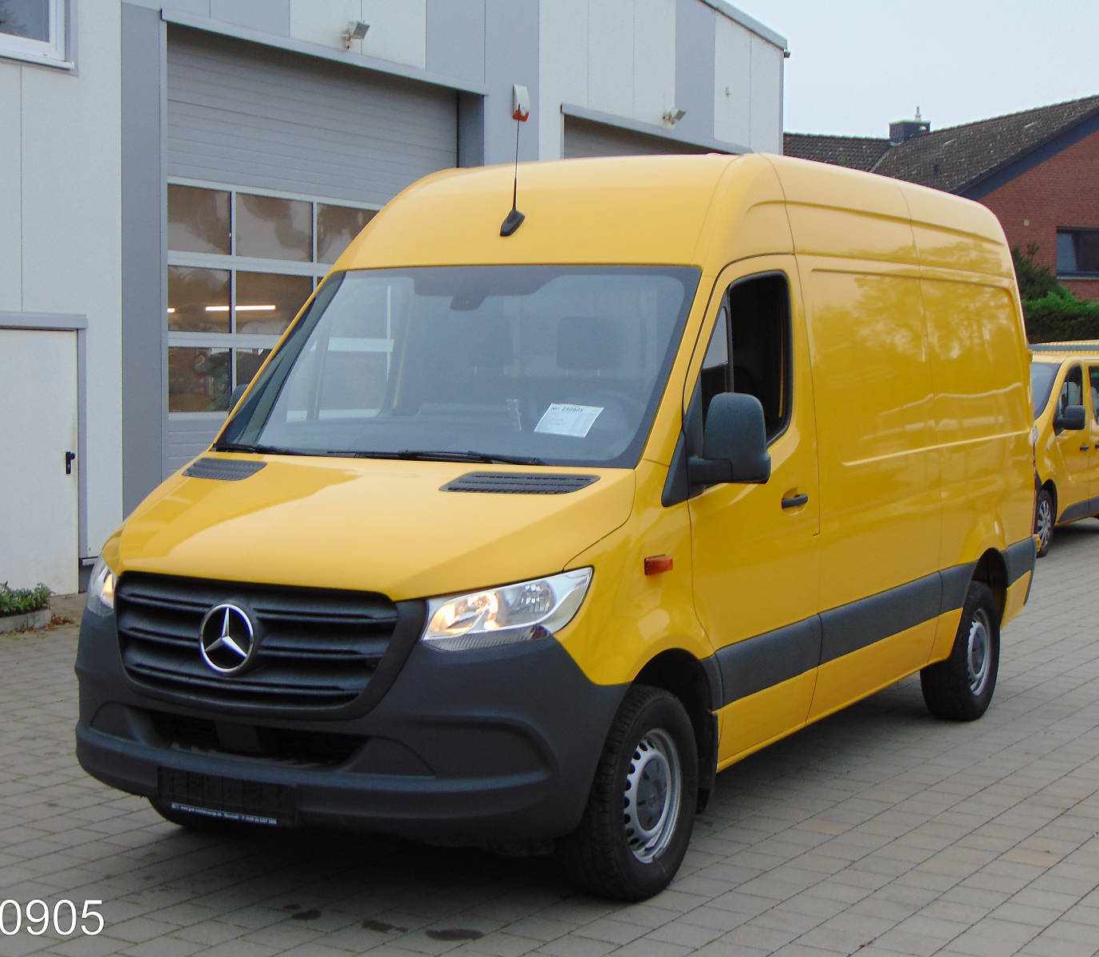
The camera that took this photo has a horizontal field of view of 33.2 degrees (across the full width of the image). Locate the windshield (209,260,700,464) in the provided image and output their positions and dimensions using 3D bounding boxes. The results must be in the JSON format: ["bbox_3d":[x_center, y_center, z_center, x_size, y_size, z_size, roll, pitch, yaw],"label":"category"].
[{"bbox_3d":[-0.341,-0.415,6.599,1.760,1.010,0.150,2,-39,29],"label":"windshield"}]

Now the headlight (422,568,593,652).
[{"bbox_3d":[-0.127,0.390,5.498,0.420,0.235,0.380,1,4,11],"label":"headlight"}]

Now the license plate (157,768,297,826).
[{"bbox_3d":[-0.975,0.962,5.574,0.530,0.125,0.025,2,5,29],"label":"license plate"}]

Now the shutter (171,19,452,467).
[{"bbox_3d":[-2.166,-1.486,16.766,0.100,4.495,4.479,2,3,33],"label":"shutter"}]

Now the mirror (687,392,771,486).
[{"bbox_3d":[0.588,-0.134,6.128,0.245,0.310,0.170,2,5,29],"label":"mirror"}]

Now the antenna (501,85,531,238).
[{"bbox_3d":[-0.140,-1.157,6.901,0.060,0.500,0.170,2,5,29],"label":"antenna"}]

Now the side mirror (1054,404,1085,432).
[{"bbox_3d":[4.880,-0.572,17.300,0.250,0.270,0.170,2,4,30],"label":"side mirror"}]

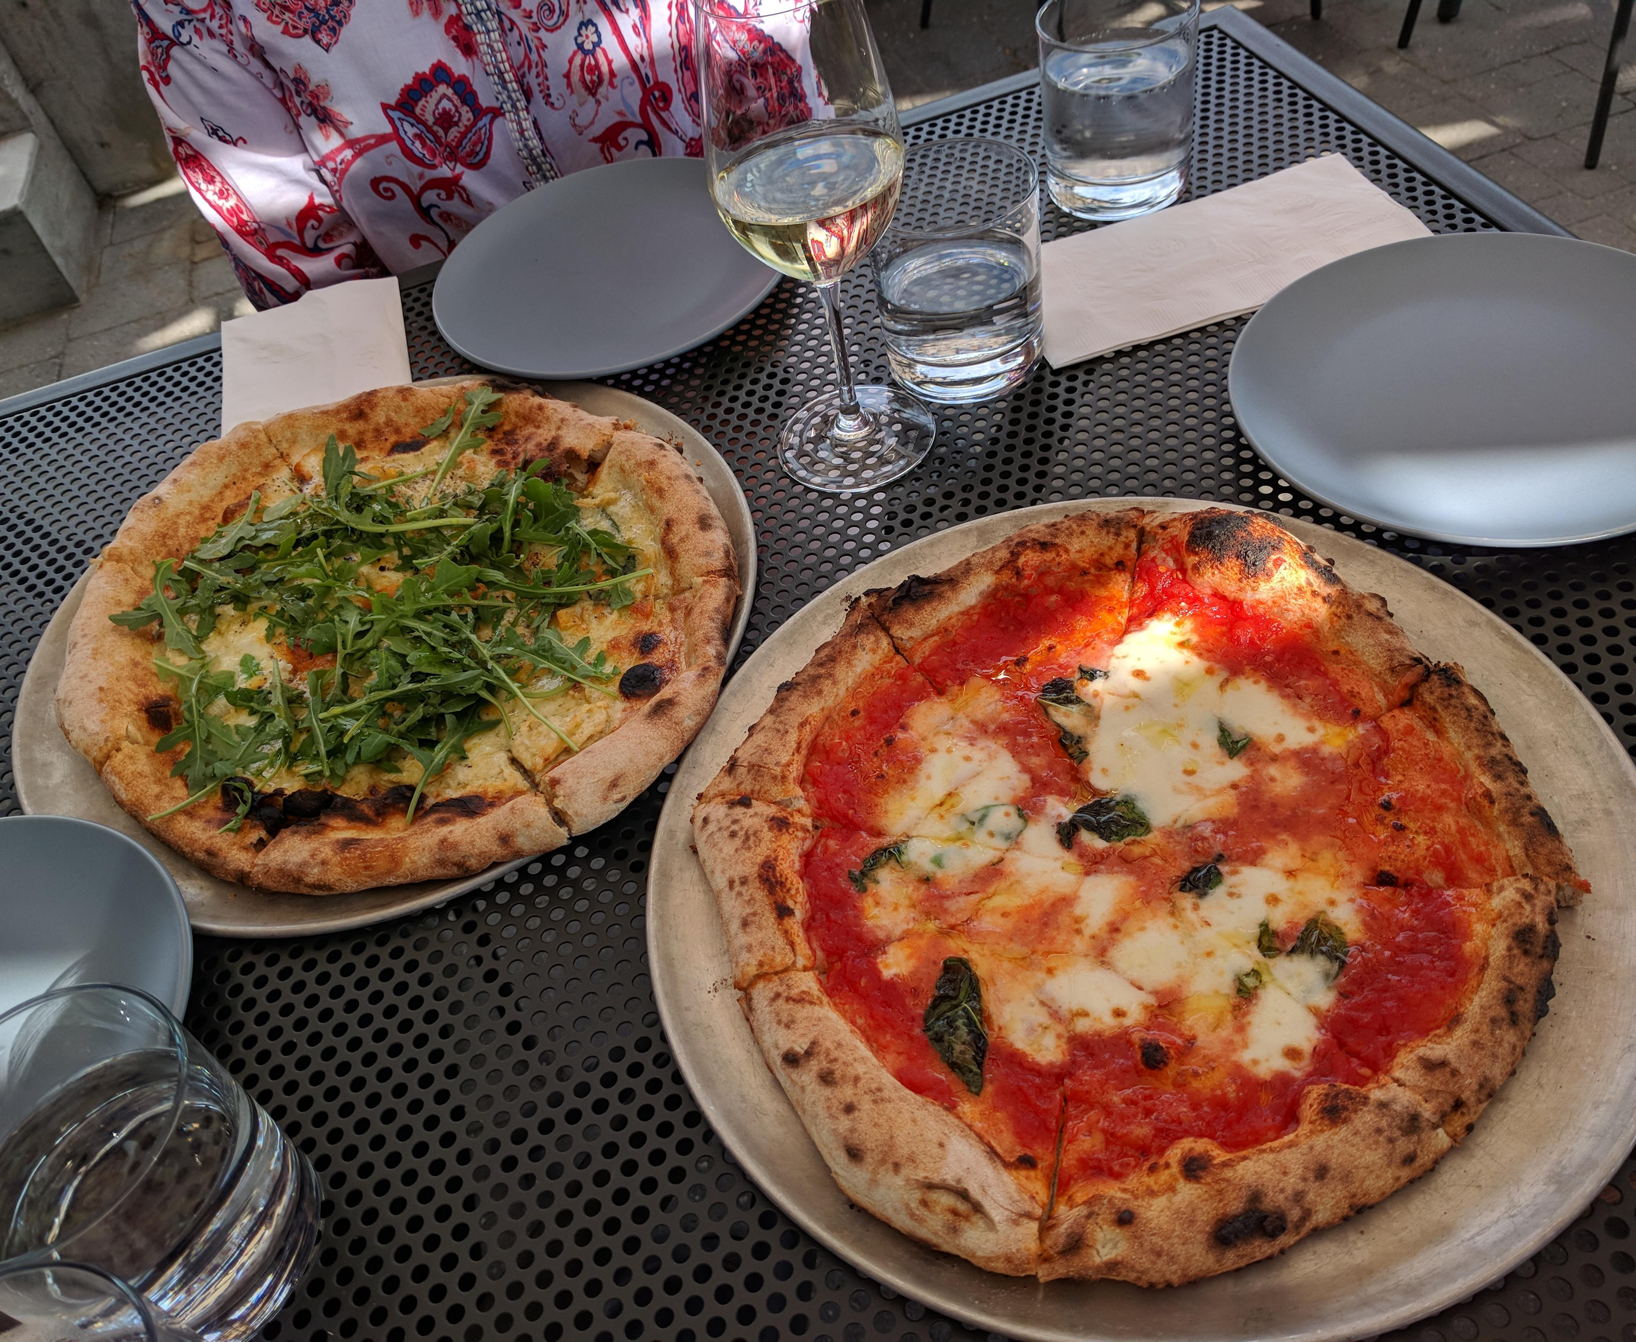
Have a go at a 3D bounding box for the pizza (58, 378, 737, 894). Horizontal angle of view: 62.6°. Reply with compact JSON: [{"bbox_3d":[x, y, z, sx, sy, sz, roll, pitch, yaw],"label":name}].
[{"bbox_3d":[-0.189,-0.033,0.596,0.317,0.035,0.277,25,59,29],"label":"pizza"}]

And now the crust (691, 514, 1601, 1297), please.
[{"bbox_3d":[0.101,0.056,0.462,0.285,0.028,0.285,-14,48,0],"label":"crust"}]

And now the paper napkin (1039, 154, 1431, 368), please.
[{"bbox_3d":[0.200,-0.215,0.696,0.208,0.004,0.104,-18,48,-3],"label":"paper napkin"}]

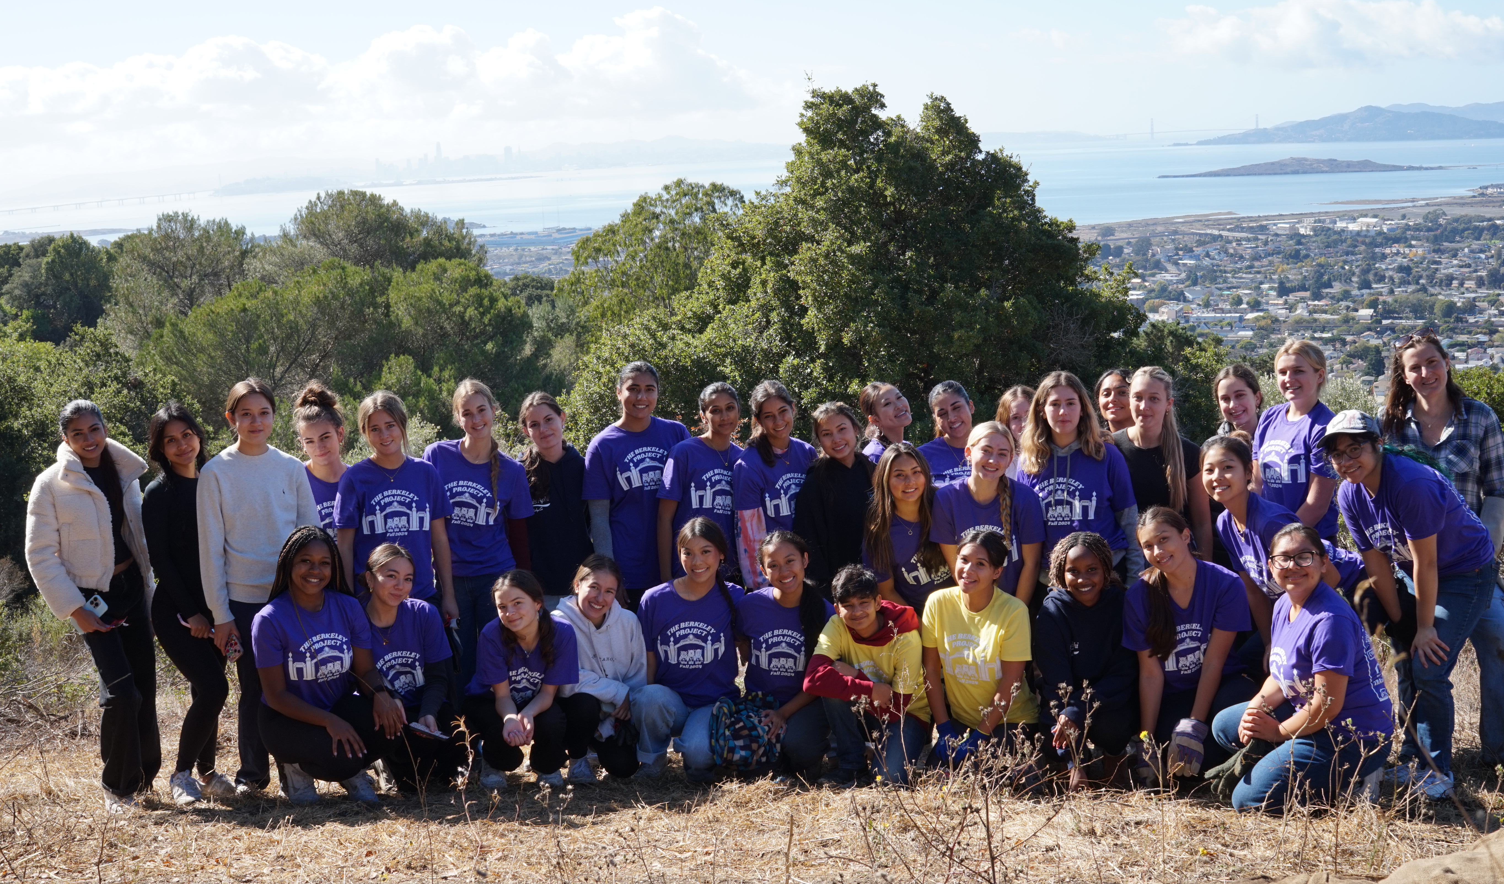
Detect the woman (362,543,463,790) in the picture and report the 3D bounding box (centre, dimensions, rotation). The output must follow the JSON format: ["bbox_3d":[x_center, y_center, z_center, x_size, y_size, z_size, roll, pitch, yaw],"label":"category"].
[{"bbox_3d":[-1.369,0.885,7.030,0.480,0.990,0.600,-3,10,-3],"label":"woman"}]

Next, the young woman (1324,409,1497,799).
[{"bbox_3d":[2.344,0.575,6.240,0.680,1.397,0.480,-10,13,-39],"label":"young woman"}]

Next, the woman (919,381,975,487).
[{"bbox_3d":[0.861,0.510,7.657,0.460,1.563,0.320,-2,10,6],"label":"woman"}]

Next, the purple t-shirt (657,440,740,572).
[{"bbox_3d":[-0.166,0.324,7.380,0.500,0.660,0.270,-4,10,-5],"label":"purple t-shirt"}]

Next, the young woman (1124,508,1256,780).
[{"bbox_3d":[1.593,0.722,6.380,0.480,0.983,0.620,0,10,14],"label":"young woman"}]

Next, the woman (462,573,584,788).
[{"bbox_3d":[-0.924,0.943,7.020,0.470,0.900,0.620,-3,10,0],"label":"woman"}]

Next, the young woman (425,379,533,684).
[{"bbox_3d":[-1.117,0.549,7.432,0.500,1.647,0.300,-4,10,-9],"label":"young woman"}]

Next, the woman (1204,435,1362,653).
[{"bbox_3d":[1.947,0.603,6.420,0.720,1.280,0.480,-12,14,-44],"label":"woman"}]

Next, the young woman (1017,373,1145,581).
[{"bbox_3d":[1.288,0.538,6.900,0.470,1.640,0.320,1,10,18],"label":"young woman"}]

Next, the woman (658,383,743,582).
[{"bbox_3d":[-0.172,0.545,7.450,0.500,1.610,0.320,-4,10,-5],"label":"woman"}]

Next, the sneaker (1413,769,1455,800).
[{"bbox_3d":[2.435,1.222,6.270,0.100,0.110,0.250,6,13,40],"label":"sneaker"}]

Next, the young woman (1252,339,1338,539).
[{"bbox_3d":[2.127,0.439,6.952,0.320,1.702,0.480,-12,13,-42],"label":"young woman"}]

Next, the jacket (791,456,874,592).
[{"bbox_3d":[0.328,0.359,7.050,0.460,0.620,0.300,-2,10,2],"label":"jacket"}]

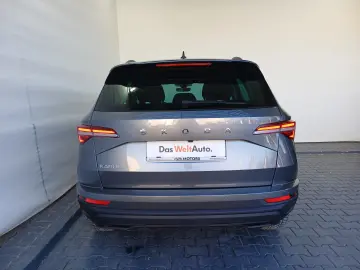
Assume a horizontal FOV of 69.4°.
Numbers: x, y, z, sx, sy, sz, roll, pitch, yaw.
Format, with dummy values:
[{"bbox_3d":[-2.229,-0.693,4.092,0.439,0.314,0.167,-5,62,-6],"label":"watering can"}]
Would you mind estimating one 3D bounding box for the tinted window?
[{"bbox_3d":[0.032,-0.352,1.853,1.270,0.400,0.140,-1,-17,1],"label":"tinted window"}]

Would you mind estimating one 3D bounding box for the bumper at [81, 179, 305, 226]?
[{"bbox_3d":[0.053,0.473,1.912,1.750,0.310,0.400,-1,8,1],"label":"bumper"}]

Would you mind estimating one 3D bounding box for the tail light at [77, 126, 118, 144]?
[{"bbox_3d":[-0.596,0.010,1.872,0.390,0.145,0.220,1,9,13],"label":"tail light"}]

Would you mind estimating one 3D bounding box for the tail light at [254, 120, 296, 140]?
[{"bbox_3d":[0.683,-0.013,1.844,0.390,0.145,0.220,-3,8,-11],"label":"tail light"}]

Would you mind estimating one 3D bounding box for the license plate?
[{"bbox_3d":[0.043,0.110,1.728,0.525,0.135,0.020,-1,2,1],"label":"license plate"}]

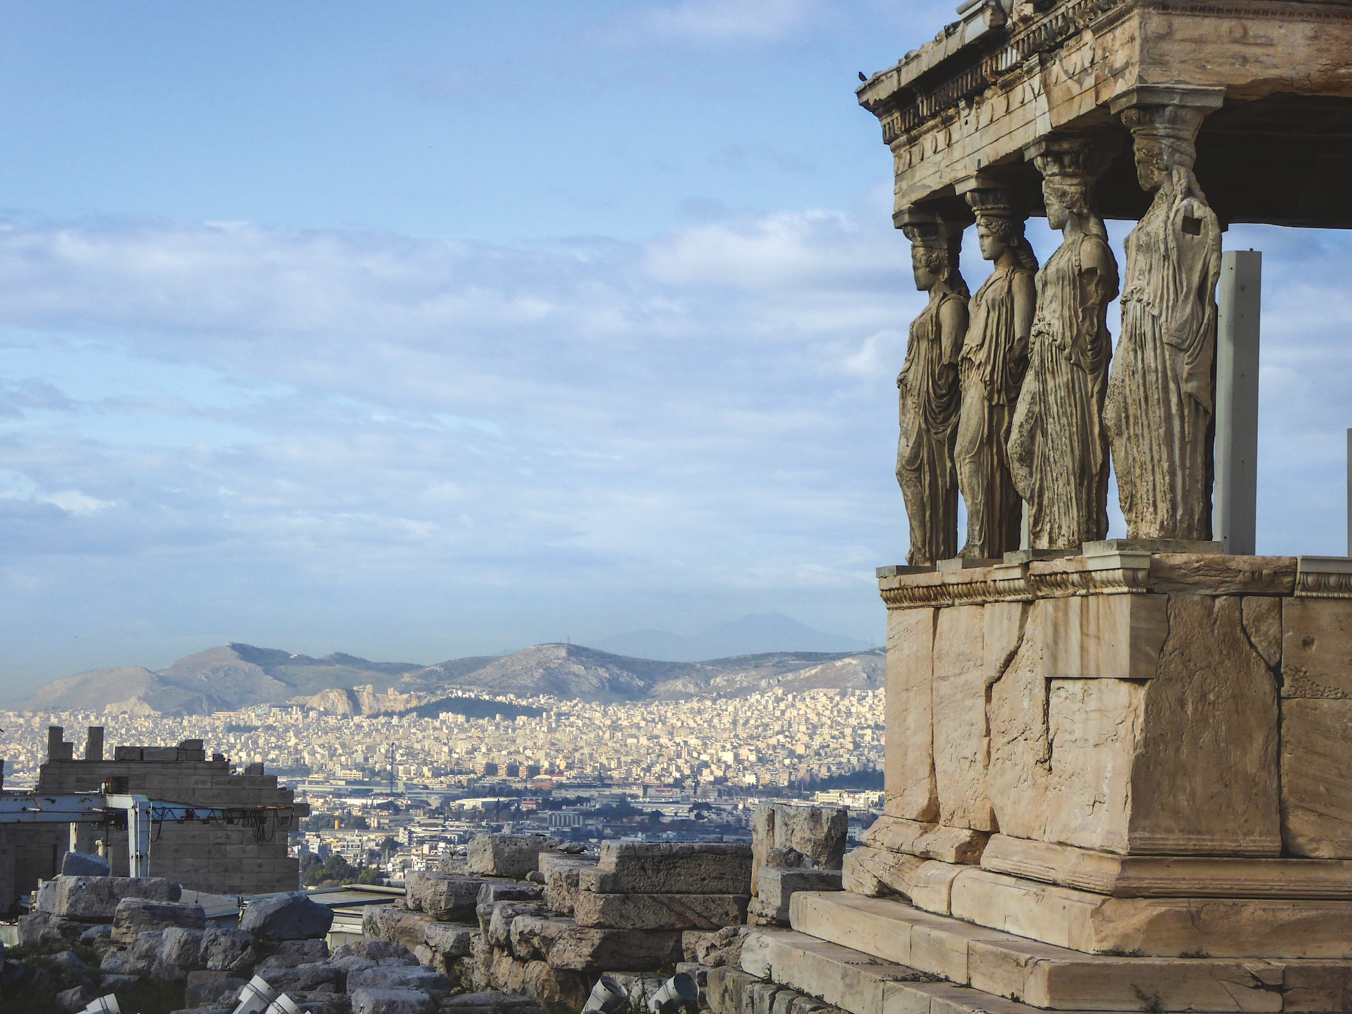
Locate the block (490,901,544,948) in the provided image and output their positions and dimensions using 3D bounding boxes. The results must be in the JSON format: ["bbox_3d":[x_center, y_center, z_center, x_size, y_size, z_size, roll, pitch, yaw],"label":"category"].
[{"bbox_3d":[-1.092,2.896,28.900,0.360,0.310,0.450,2,-3,-9],"label":"block"}]

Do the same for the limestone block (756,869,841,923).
[{"bbox_3d":[0.781,2.443,26.300,0.450,0.360,0.700,2,-2,-9],"label":"limestone block"}]

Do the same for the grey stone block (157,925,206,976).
[{"bbox_3d":[-3.549,3.185,30.000,0.330,0.340,0.350,2,-3,-9],"label":"grey stone block"}]

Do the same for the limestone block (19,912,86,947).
[{"bbox_3d":[-5.742,3.886,38.453,0.543,0.299,0.500,1,-2,1],"label":"limestone block"}]

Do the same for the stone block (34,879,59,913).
[{"bbox_3d":[-5.868,3.627,38.950,0.213,0.293,0.350,2,-3,-9],"label":"stone block"}]

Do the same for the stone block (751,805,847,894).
[{"bbox_3d":[0.822,2.288,27.900,0.550,0.600,0.450,2,-2,-9],"label":"stone block"}]

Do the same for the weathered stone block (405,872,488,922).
[{"bbox_3d":[-1.929,3.284,35.236,0.670,0.370,0.700,1,-2,-1],"label":"weathered stone block"}]

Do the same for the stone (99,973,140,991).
[{"bbox_3d":[-4.059,3.473,30.500,0.280,0.160,0.240,2,-2,-9],"label":"stone"}]

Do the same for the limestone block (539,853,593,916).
[{"bbox_3d":[-0.744,2.557,28.300,0.300,0.380,0.500,2,-2,-9],"label":"limestone block"}]

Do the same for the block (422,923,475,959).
[{"bbox_3d":[-1.650,3.144,30.300,0.360,0.270,0.420,2,-2,-9],"label":"block"}]

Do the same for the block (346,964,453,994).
[{"bbox_3d":[-1.957,3.337,29.500,0.680,0.230,0.500,2,-2,-9],"label":"block"}]

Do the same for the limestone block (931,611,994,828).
[{"bbox_3d":[1.889,1.232,24.739,0.400,1.310,1.450,2,-2,-9],"label":"limestone block"}]

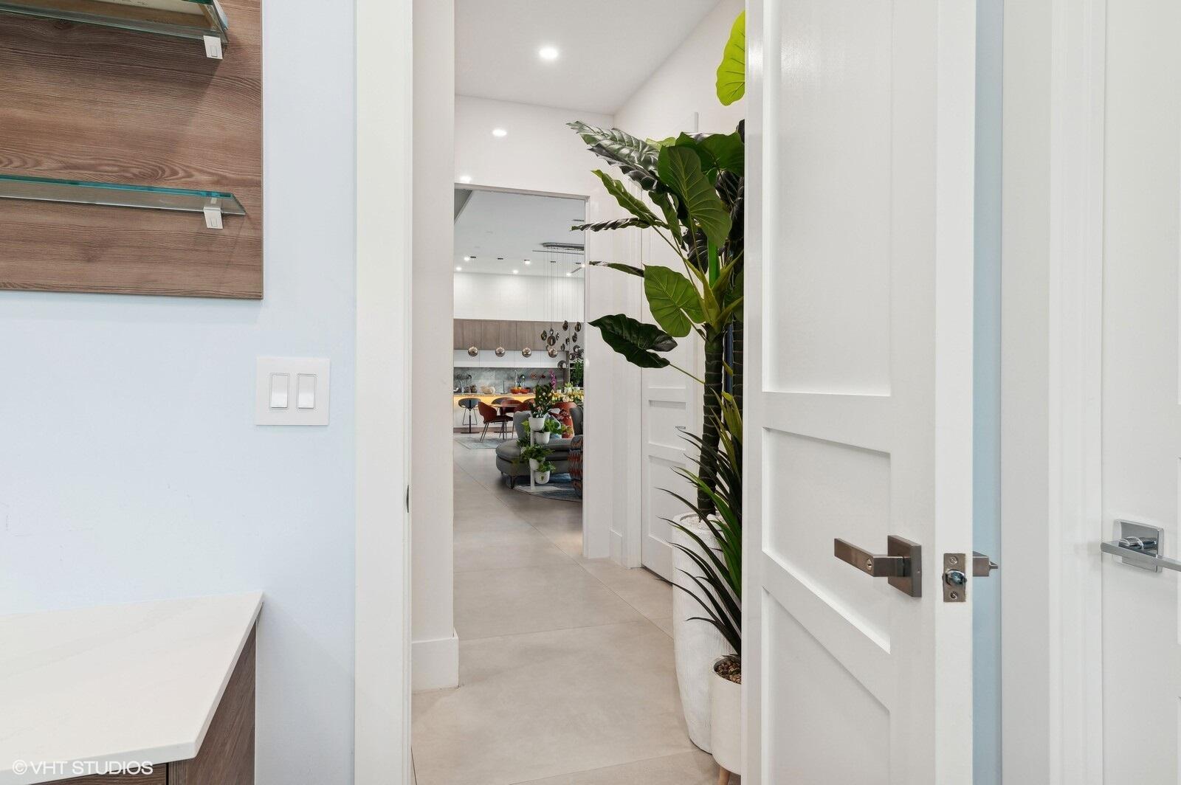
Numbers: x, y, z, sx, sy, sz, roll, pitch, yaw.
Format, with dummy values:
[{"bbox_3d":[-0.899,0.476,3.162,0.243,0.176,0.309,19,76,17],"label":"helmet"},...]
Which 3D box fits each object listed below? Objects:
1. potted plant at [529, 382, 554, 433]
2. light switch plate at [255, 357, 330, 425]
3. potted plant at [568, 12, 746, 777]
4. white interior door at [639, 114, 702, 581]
[{"bbox_3d":[-0.567,0.171,7.975,0.280,0.570,0.270,0,0,0],"label":"potted plant"},{"bbox_3d":[-0.549,-0.002,1.270,0.124,0.125,0.008,0,0,-18],"label":"light switch plate"},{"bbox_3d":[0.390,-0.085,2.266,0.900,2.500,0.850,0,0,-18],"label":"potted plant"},{"bbox_3d":[0.495,-0.074,4.165,0.050,2.460,0.870,0,0,-18],"label":"white interior door"}]

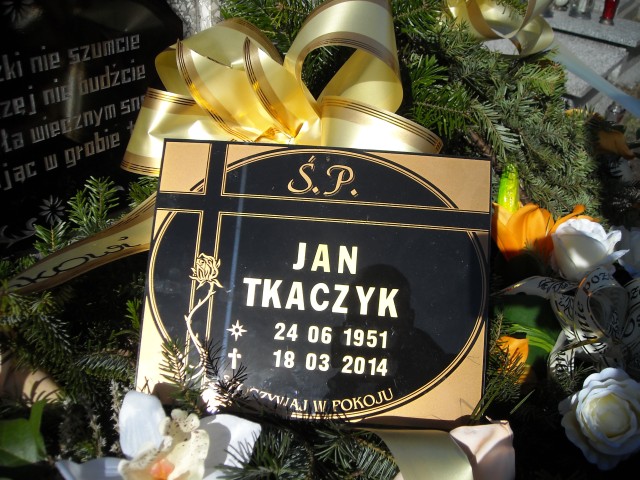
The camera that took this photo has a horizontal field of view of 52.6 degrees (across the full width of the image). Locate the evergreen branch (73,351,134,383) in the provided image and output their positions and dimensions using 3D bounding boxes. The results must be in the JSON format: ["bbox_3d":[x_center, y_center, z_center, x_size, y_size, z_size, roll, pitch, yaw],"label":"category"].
[{"bbox_3d":[-0.186,0.110,0.560,0.054,0.025,0.032,0,35,0],"label":"evergreen branch"}]

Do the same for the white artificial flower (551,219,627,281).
[{"bbox_3d":[0.232,0.009,0.560,0.065,0.056,0.060,0,35,0],"label":"white artificial flower"}]

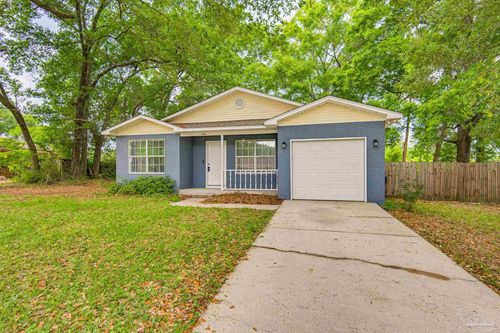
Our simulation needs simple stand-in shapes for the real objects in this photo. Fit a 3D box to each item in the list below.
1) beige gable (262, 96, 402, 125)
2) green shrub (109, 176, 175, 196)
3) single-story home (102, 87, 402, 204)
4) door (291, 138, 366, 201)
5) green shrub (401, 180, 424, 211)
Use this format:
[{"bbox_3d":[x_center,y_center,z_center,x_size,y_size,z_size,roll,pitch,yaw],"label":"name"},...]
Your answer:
[{"bbox_3d":[2.732,-1.932,8.654,4.480,0.950,0.450,0,0,15],"label":"beige gable"},{"bbox_3d":[-4.669,0.907,10.600,3.050,0.820,0.900,0,0,15],"label":"green shrub"},{"bbox_3d":[0.358,-1.084,14.580,12.150,4.860,10.500,0,0,15],"label":"single-story home"},{"bbox_3d":[2.742,0.144,8.828,2.500,2.170,0.120,0,0,15],"label":"door"},{"bbox_3d":[4.880,0.885,7.500,0.650,0.880,0.620,0,0,15],"label":"green shrub"}]

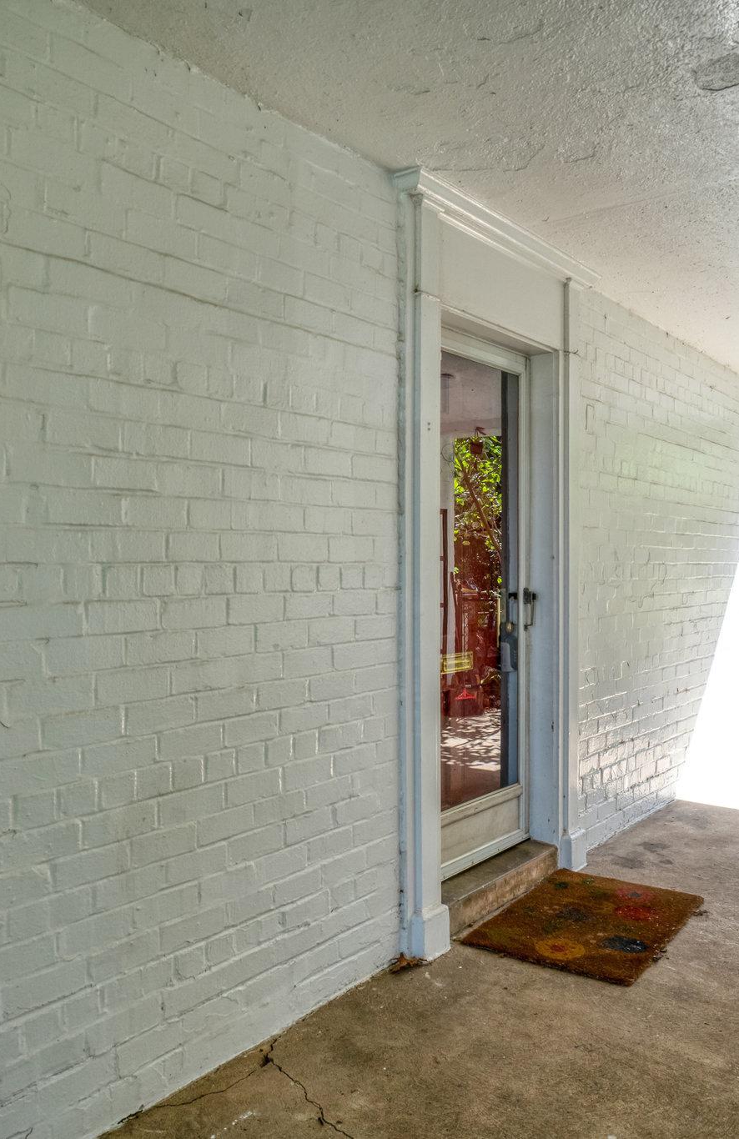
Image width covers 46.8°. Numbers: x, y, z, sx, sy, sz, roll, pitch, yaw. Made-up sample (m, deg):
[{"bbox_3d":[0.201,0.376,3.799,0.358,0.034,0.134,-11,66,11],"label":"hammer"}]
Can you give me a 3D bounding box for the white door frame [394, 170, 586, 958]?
[{"bbox_3d":[0.488,0.013,3.206,0.210,2.500,1.255,0,1,40],"label":"white door frame"}]

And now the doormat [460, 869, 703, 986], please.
[{"bbox_3d":[0.799,1.253,3.086,0.560,0.020,0.835,0,0,34],"label":"doormat"}]

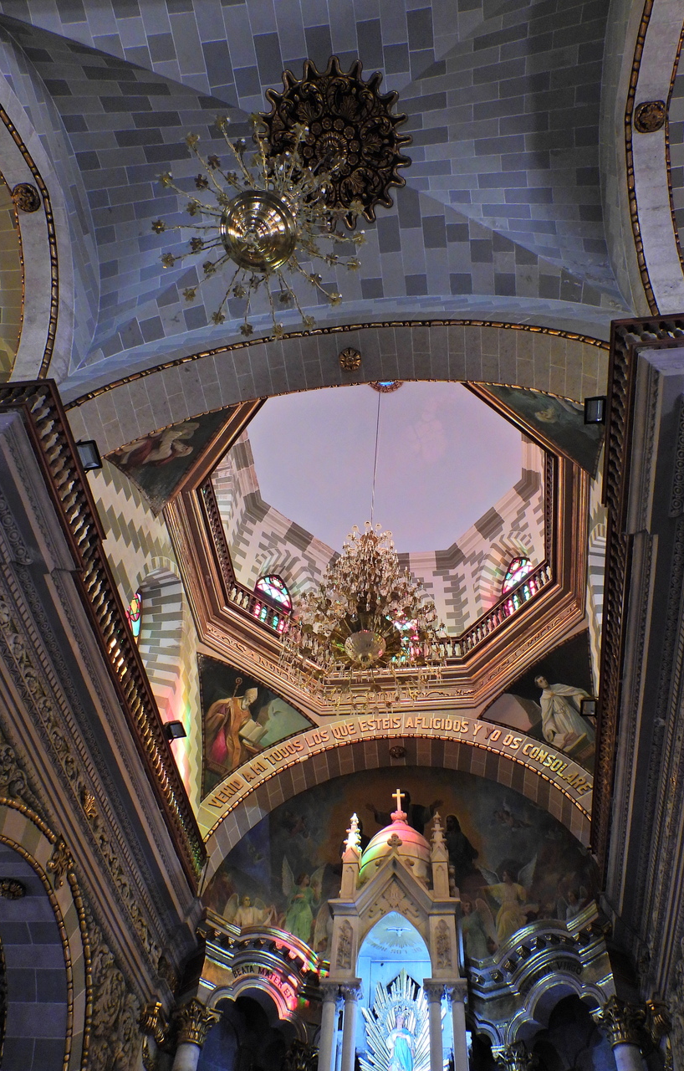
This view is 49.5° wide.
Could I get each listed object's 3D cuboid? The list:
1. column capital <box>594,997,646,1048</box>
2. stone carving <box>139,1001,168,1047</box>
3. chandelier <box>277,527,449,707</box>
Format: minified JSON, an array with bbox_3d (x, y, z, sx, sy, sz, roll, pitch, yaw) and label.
[{"bbox_3d":[5.097,8.930,13.445,0.693,0.603,0.693,27,-61,-11],"label":"column capital"},{"bbox_3d":[-3.470,8.993,13.524,0.405,0.585,0.765,-4,-60,7],"label":"stone carving"},{"bbox_3d":[0.502,1.036,14.378,2.684,4.620,2.684,-5,-60,7],"label":"chandelier"}]

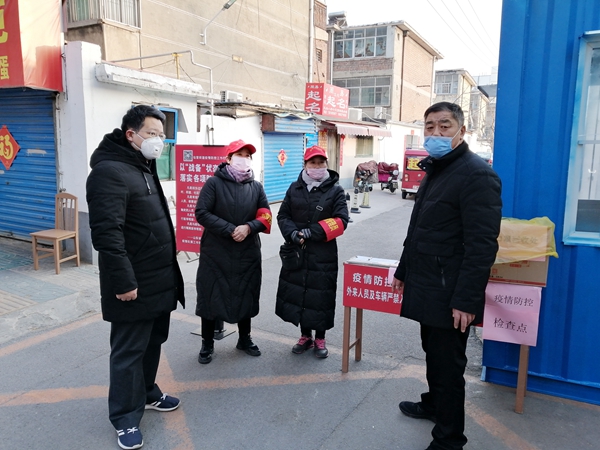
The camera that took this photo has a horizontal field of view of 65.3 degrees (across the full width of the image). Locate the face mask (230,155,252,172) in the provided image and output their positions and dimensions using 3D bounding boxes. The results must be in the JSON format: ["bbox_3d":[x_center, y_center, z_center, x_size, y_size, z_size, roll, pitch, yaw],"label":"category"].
[{"bbox_3d":[-0.406,-0.426,3.245,0.145,0.125,0.090,-6,12,-36],"label":"face mask"}]

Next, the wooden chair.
[{"bbox_3d":[-2.984,0.091,5.732,0.405,0.910,0.430,4,10,21],"label":"wooden chair"}]

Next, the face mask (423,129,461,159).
[{"bbox_3d":[0.673,-0.389,2.235,0.145,0.135,0.115,10,13,43],"label":"face mask"}]

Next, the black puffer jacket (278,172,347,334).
[{"bbox_3d":[0.091,0.193,3.429,0.520,1.173,0.400,2,10,8],"label":"black puffer jacket"}]

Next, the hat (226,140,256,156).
[{"bbox_3d":[-0.406,-0.534,3.268,0.175,0.120,0.240,-7,4,-38],"label":"hat"}]

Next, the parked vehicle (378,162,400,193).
[{"bbox_3d":[3.171,-1.669,16.545,0.680,1.070,1.600,0,10,-5],"label":"parked vehicle"}]

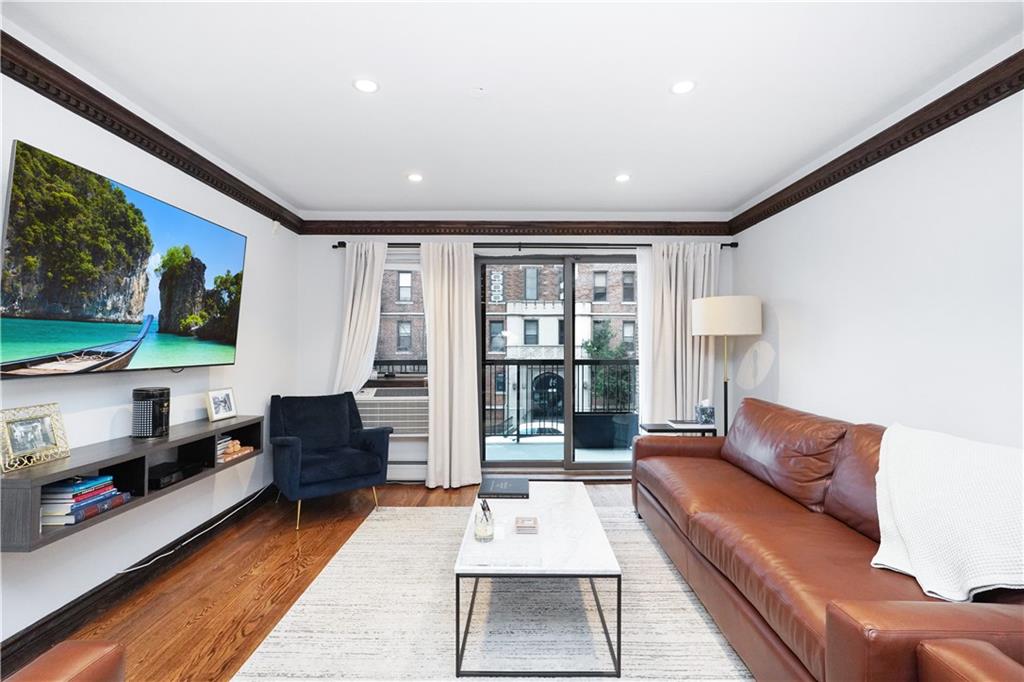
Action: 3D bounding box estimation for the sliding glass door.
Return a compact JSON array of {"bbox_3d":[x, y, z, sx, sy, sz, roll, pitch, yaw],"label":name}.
[{"bbox_3d":[0.496,0.197,4.198,1.664,1.987,0.100,0,-1,0],"label":"sliding glass door"}]

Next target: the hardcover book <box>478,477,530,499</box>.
[{"bbox_3d":[-0.043,0.866,2.678,0.278,0.030,0.300,0,-1,0],"label":"hardcover book"}]

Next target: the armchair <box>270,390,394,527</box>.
[{"bbox_3d":[-1.444,0.861,3.552,0.760,0.860,0.720,1,-1,-38],"label":"armchair"}]

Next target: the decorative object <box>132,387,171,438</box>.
[{"bbox_3d":[-1.809,0.359,2.287,0.146,0.237,0.146,0,-1,0],"label":"decorative object"}]

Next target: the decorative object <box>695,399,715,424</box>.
[{"bbox_3d":[1.530,0.562,3.607,0.115,0.190,0.115,0,-1,0],"label":"decorative object"}]

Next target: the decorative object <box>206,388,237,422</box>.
[{"bbox_3d":[-1.790,0.390,2.795,0.030,0.195,0.200,-11,-2,7],"label":"decorative object"}]

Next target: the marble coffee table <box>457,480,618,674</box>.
[{"bbox_3d":[0.116,1.073,2.270,0.625,0.400,1.120,0,-1,2],"label":"marble coffee table"}]

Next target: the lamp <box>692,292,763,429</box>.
[{"bbox_3d":[1.698,0.481,3.594,0.490,1.620,0.490,0,-1,0],"label":"lamp"}]

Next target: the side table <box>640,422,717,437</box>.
[{"bbox_3d":[1.339,0.994,3.674,0.542,0.598,0.214,0,-1,0],"label":"side table"}]

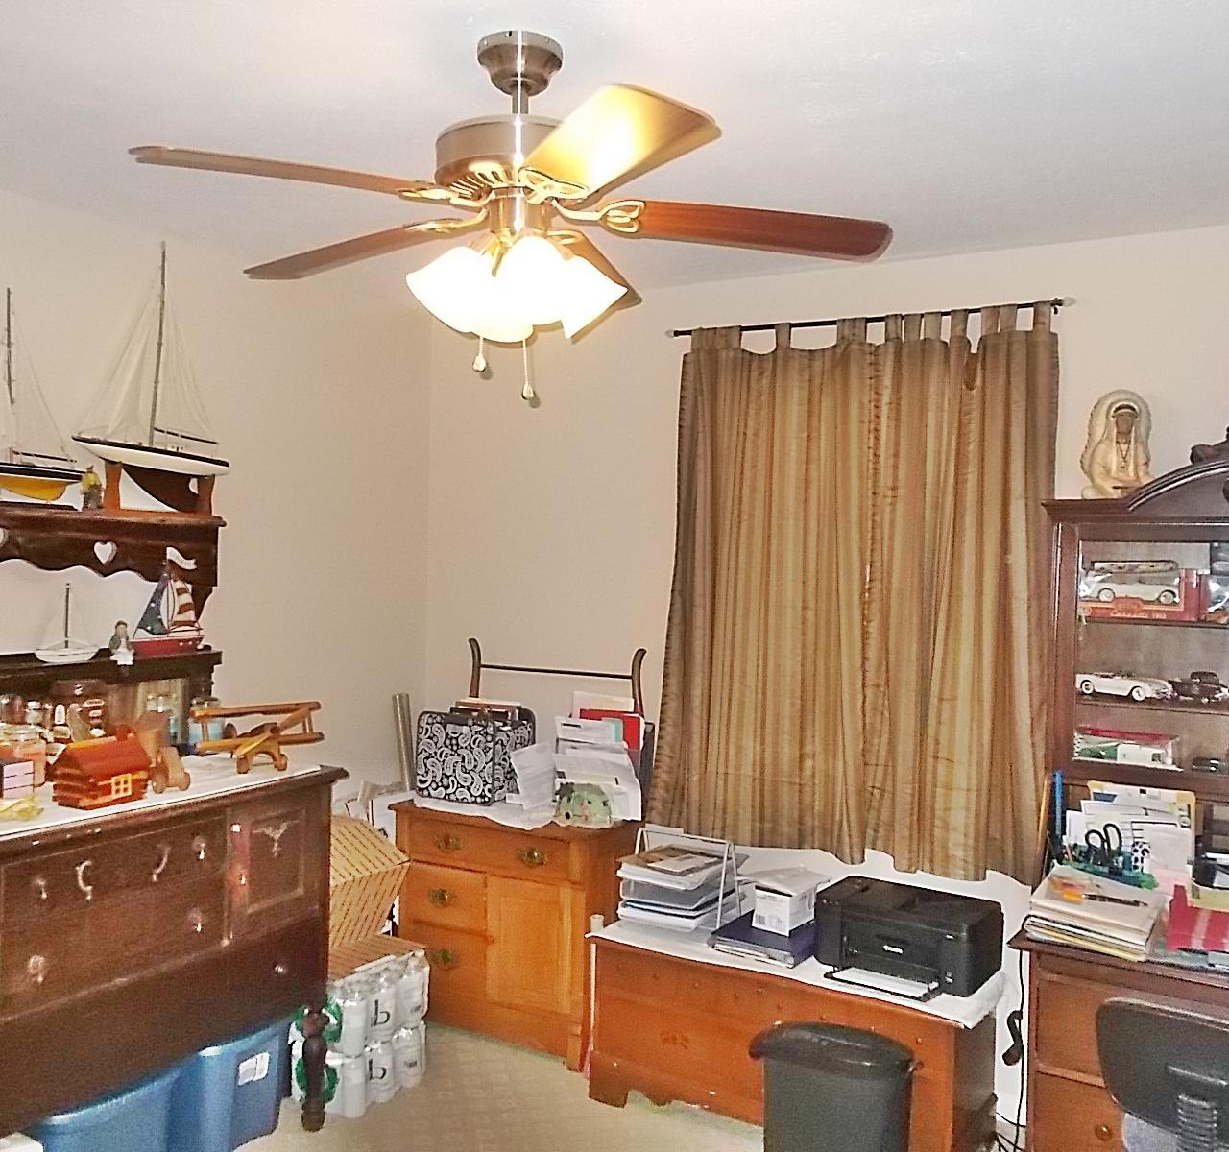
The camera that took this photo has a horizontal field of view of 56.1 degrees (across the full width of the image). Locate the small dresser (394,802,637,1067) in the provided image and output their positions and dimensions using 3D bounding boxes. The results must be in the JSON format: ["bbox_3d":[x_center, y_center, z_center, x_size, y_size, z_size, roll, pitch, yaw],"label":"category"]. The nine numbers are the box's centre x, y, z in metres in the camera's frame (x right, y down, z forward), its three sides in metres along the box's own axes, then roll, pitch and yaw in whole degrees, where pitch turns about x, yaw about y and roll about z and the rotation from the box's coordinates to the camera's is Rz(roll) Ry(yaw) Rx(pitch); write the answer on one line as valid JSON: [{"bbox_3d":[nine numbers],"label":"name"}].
[{"bbox_3d":[-0.314,1.140,3.875,0.797,0.721,0.421,2,2,31],"label":"small dresser"}]

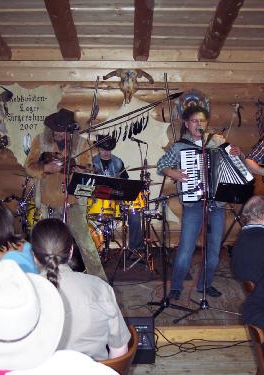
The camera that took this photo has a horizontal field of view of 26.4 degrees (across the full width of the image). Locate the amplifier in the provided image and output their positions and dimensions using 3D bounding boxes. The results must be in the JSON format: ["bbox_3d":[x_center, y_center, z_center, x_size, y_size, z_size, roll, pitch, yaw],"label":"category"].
[{"bbox_3d":[-0.010,1.108,4.142,0.350,0.270,0.280,0,5,0],"label":"amplifier"}]

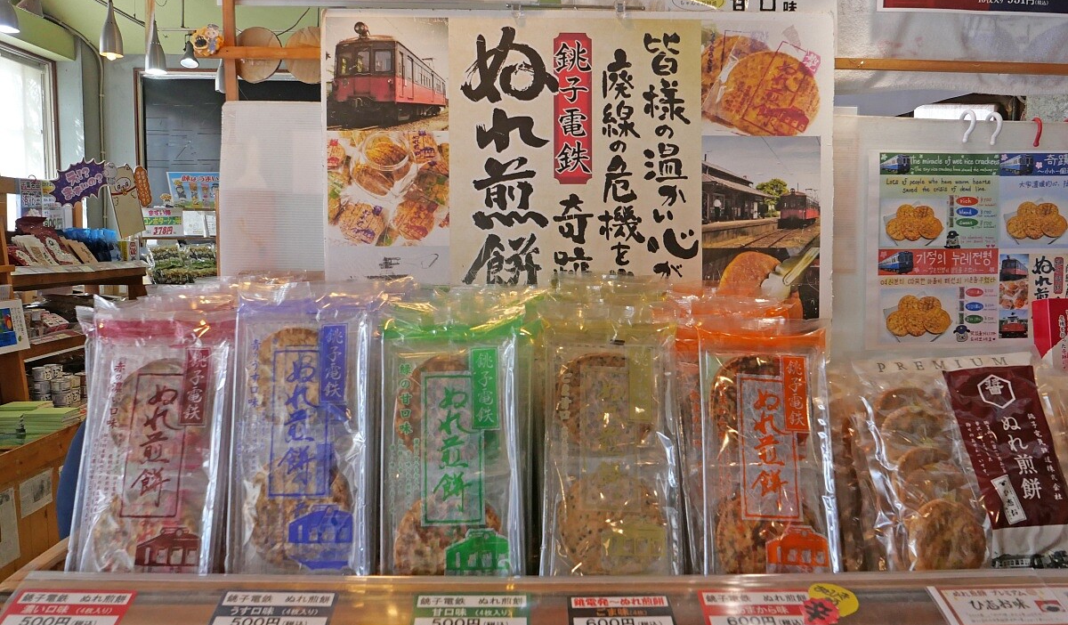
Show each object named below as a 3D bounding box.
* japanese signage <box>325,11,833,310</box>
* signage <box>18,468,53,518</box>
[{"bbox_3d":[0.052,-0.140,0.867,0.594,0.420,0.010,0,1,-1],"label":"japanese signage"},{"bbox_3d":[-1.744,0.633,2.600,0.006,0.119,0.175,0,4,-3],"label":"signage"}]

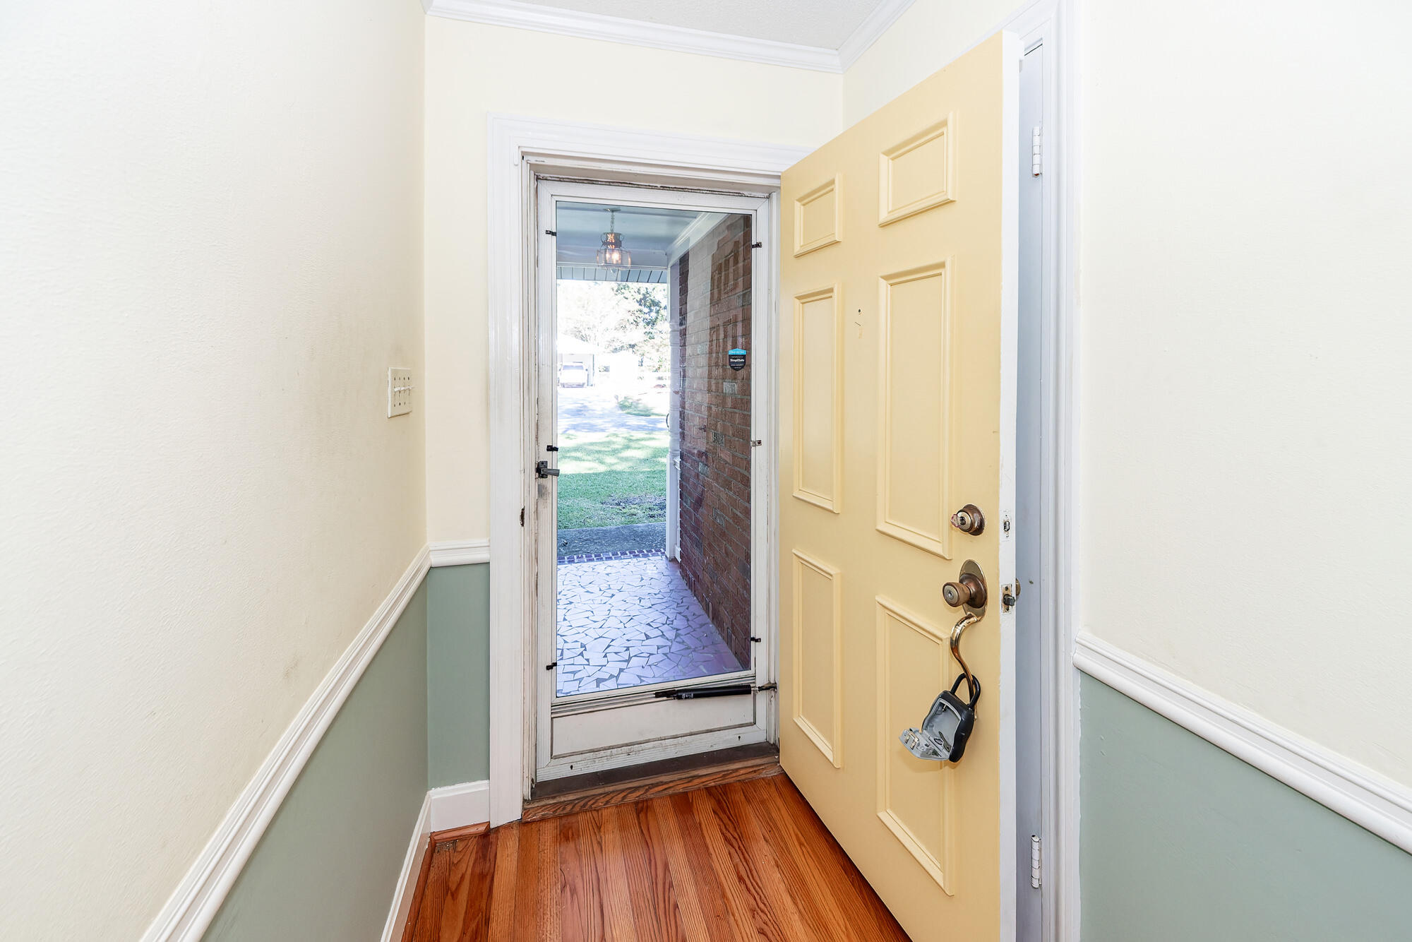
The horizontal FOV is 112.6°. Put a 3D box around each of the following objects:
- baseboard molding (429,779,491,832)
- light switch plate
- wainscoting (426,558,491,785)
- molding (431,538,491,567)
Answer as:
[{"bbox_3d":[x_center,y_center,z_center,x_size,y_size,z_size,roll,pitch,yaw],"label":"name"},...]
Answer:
[{"bbox_3d":[-0.741,1.012,1.418,0.175,0.127,0.020,0,1,-13],"label":"baseboard molding"},{"bbox_3d":[-0.755,-0.195,1.165,0.010,0.114,0.190,0,2,-19],"label":"light switch plate"},{"bbox_3d":[-0.748,0.619,1.428,0.172,0.660,0.020,0,1,-13],"label":"wainscoting"},{"bbox_3d":[-0.738,0.246,1.416,0.172,0.068,0.025,0,1,-13],"label":"molding"}]

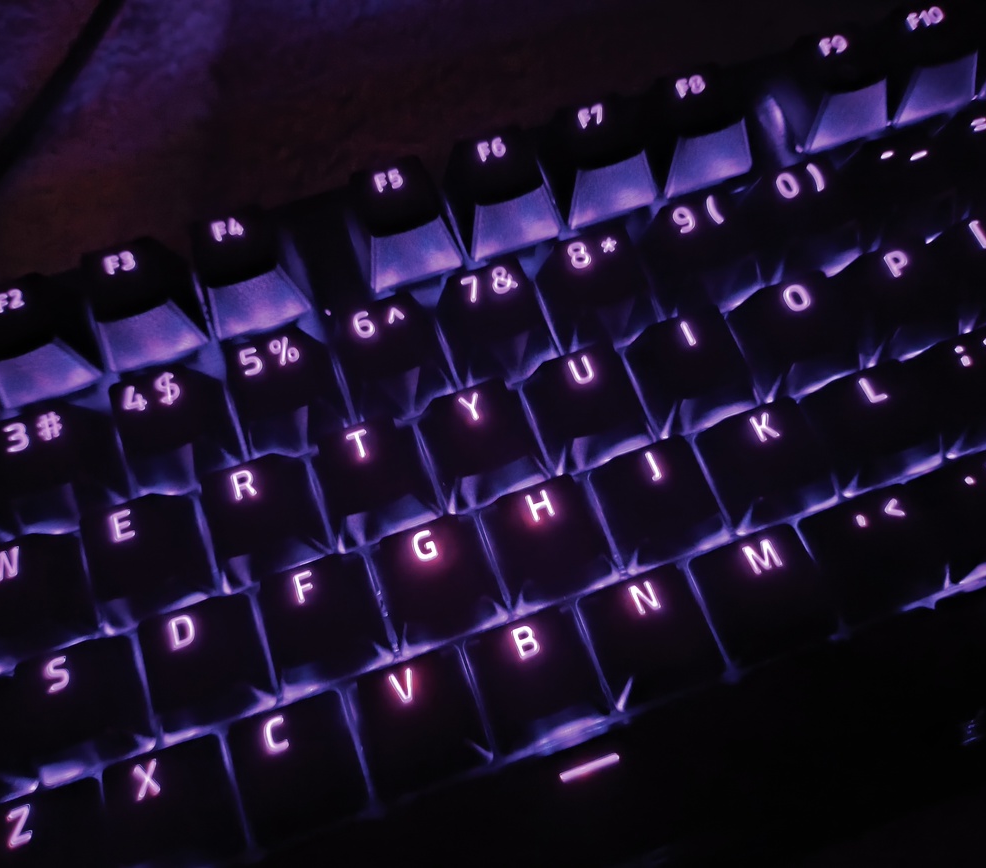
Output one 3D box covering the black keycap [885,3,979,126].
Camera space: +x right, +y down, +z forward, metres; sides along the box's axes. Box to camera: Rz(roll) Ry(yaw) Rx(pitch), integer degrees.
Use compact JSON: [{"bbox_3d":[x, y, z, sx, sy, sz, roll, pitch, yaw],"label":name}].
[{"bbox_3d":[0.082,-0.072,0.159,0.018,0.011,0.018,-19,72,-5],"label":"black keycap"}]

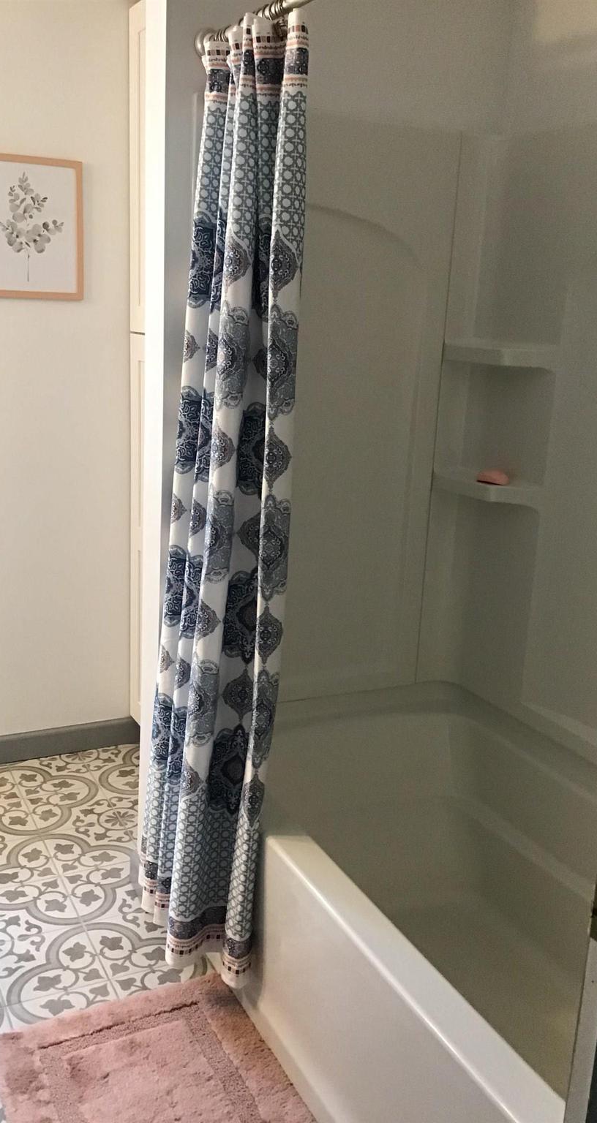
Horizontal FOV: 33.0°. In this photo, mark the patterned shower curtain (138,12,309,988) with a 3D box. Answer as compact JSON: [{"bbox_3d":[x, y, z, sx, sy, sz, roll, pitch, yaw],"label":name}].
[{"bbox_3d":[-0.179,-0.084,2.013,0.184,1.837,0.481,-5,16,-26],"label":"patterned shower curtain"}]

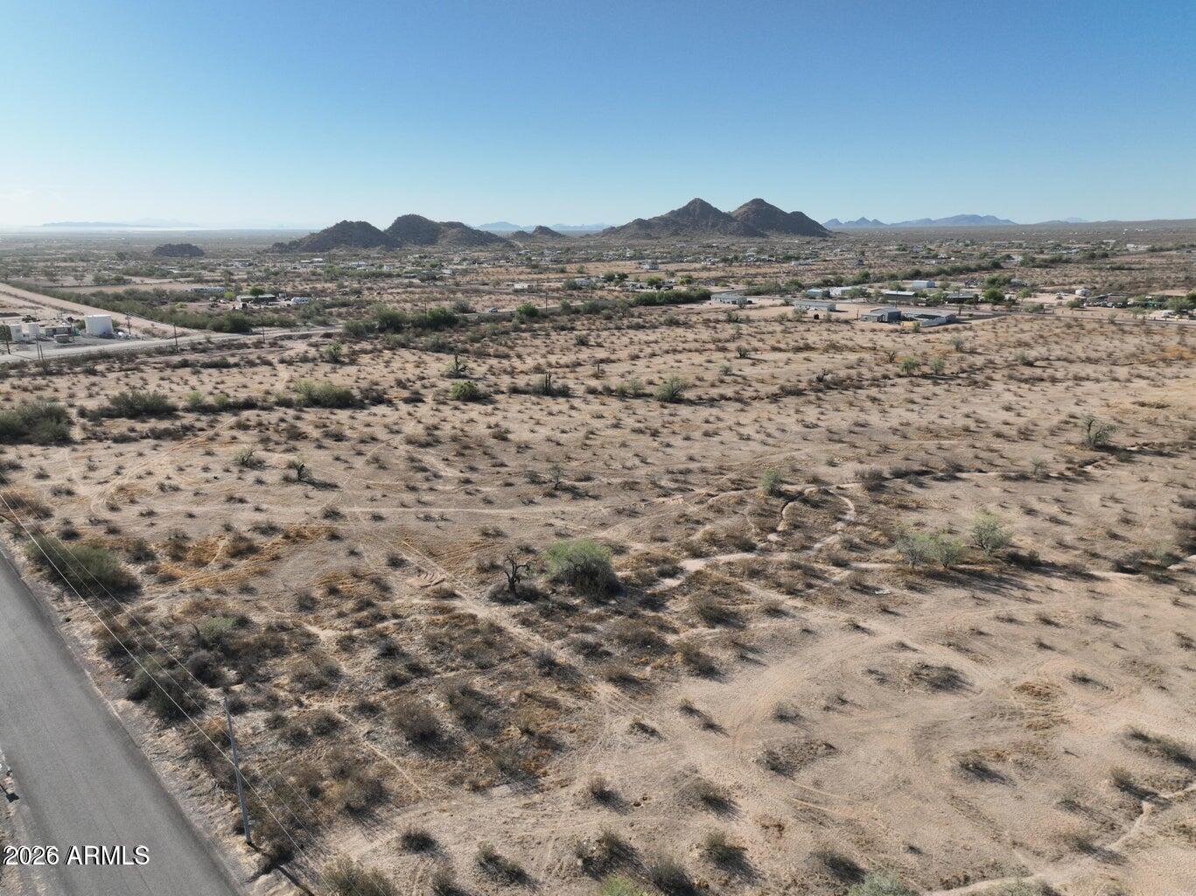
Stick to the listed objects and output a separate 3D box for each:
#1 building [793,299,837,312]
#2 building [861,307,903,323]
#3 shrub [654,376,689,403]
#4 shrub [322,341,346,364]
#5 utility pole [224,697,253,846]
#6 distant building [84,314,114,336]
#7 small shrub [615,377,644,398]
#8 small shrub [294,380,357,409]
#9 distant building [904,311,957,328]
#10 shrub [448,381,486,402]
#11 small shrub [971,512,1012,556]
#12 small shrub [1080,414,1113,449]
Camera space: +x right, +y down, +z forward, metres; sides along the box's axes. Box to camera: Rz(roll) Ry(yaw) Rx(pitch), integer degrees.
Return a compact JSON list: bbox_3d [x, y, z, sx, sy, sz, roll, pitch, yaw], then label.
[{"bbox_3d":[103.404,-67.888,394.823,8.000,4.200,18.300,-14,20,-42],"label":"building"},{"bbox_3d":[118.977,-56.134,348.693,10.500,5.200,13.000,-14,20,-42],"label":"building"},{"bbox_3d":[16.583,-13.067,186.213,7.318,5.507,6.586,1,15,5],"label":"shrub"},{"bbox_3d":[-77.189,-27.955,242.388,6.266,5.397,5.953,-5,16,-17],"label":"shrub"},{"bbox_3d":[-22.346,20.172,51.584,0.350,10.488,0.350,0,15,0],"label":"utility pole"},{"bbox_3d":[-184.429,-45.408,306.013,8.478,6.416,8.478,-9,17,-30],"label":"distant building"},{"bbox_3d":[7.473,-14.090,192.150,6.512,4.431,4.884,1,15,2],"label":"small shrub"},{"bbox_3d":[-59.761,-11.942,181.865,12.854,5.569,7.070,-5,16,-18],"label":"small shrub"},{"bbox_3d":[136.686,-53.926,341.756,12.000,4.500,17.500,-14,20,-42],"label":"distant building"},{"bbox_3d":[-29.793,-12.889,187.444,7.721,4.531,6.949,-2,15,-9],"label":"shrub"},{"bbox_3d":[46.971,10.344,98.856,4.459,5.178,4.236,7,17,26],"label":"small shrub"},{"bbox_3d":[89.216,-3.049,148.348,5.184,5.615,4.925,9,17,31],"label":"small shrub"}]

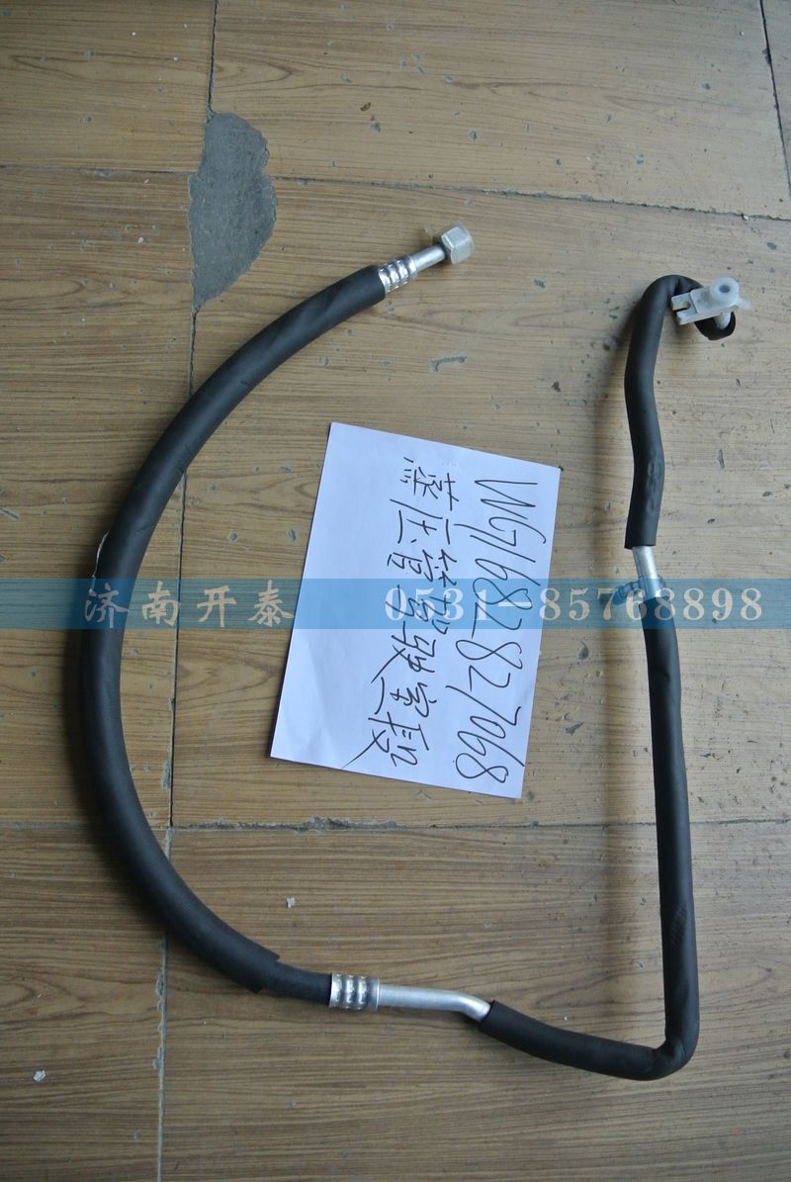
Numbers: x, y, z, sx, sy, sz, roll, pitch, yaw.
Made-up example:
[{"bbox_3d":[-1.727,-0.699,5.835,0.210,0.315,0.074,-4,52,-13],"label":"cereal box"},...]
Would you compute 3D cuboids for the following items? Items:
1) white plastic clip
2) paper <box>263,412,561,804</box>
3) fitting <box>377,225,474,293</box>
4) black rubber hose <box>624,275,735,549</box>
[{"bbox_3d":[0.279,-0.257,0.850,0.066,0.043,0.028,-20,67,6],"label":"white plastic clip"},{"bbox_3d":[0.024,0.012,0.818,0.210,0.004,0.297,10,77,-5],"label":"paper"},{"bbox_3d":[0.027,-0.301,0.871,0.099,0.033,0.033,-31,83,-12],"label":"fitting"},{"bbox_3d":[0.248,-0.164,0.856,0.087,0.058,0.285,13,76,-4],"label":"black rubber hose"}]

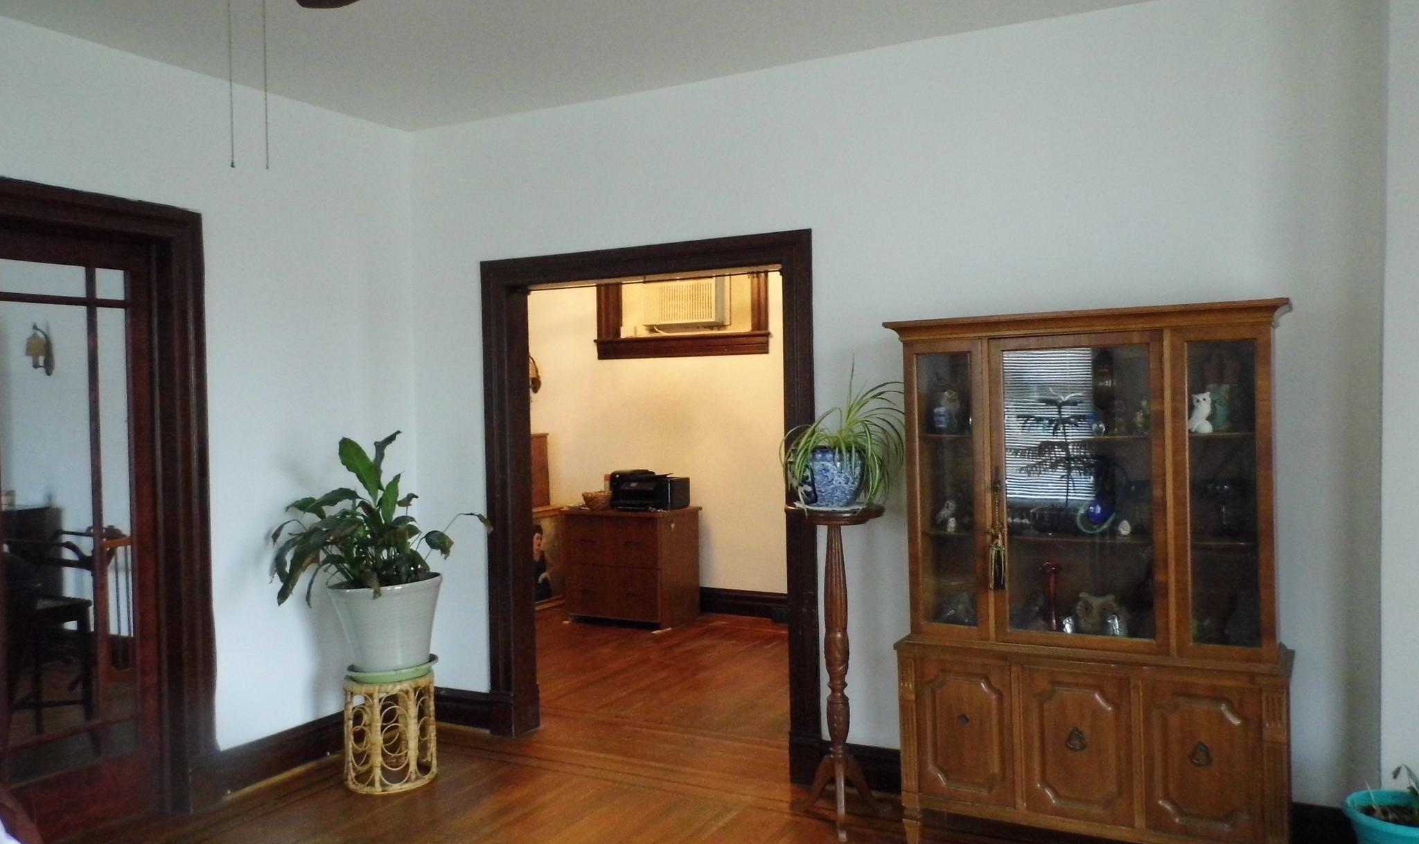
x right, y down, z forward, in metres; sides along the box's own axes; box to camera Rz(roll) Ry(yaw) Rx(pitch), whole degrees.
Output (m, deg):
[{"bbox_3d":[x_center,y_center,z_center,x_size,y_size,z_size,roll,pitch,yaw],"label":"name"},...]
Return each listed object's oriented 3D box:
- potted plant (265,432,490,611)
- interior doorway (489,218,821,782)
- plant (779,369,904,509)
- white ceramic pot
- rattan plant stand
[{"bbox_3d":[-1.303,0.362,4.109,0.780,0.645,0.660,-1,1,28],"label":"potted plant"},{"bbox_3d":[-0.266,0.347,4.363,1.594,2.156,0.158,-1,1,28],"label":"interior doorway"},{"bbox_3d":[0.454,0.053,3.620,0.420,0.510,0.390,-1,1,0],"label":"plant"},{"bbox_3d":[-1.306,0.808,4.162,0.438,0.348,0.438,-1,1,0],"label":"white ceramic pot"},{"bbox_3d":[-1.297,1.234,4.170,0.356,0.429,0.356,-1,1,0],"label":"rattan plant stand"}]

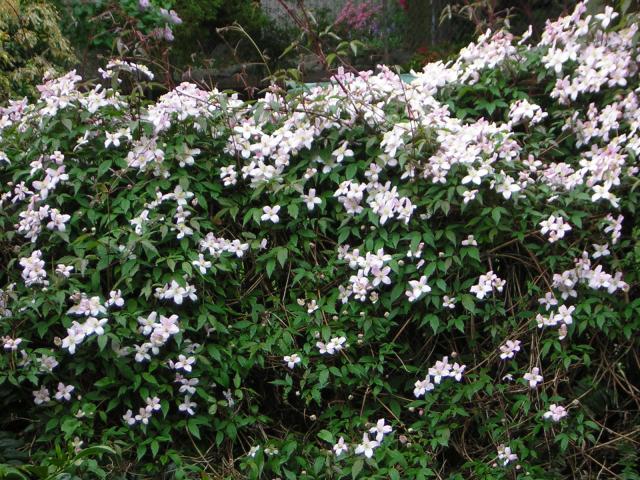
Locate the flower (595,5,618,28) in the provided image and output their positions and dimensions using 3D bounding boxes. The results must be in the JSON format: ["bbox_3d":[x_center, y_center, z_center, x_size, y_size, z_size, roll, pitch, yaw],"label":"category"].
[{"bbox_3d":[0.703,-0.548,4.900,0.059,0.059,0.027,2,-18,10],"label":"flower"}]

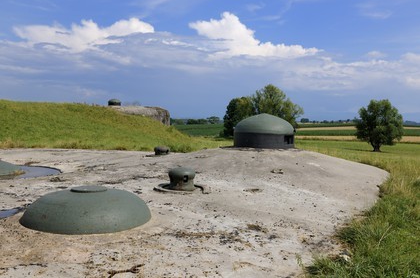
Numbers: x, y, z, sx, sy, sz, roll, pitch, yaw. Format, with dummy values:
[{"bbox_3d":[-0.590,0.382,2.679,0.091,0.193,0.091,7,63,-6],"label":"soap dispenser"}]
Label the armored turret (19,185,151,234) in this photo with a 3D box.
[{"bbox_3d":[-1.998,1.043,7.245,2.100,0.460,2.100,0,2,0],"label":"armored turret"}]

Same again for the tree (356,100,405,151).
[{"bbox_3d":[22.242,-1.732,57.976,6.280,6.738,6.280,0,2,0],"label":"tree"}]

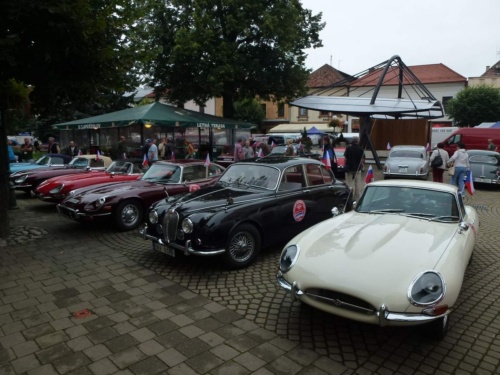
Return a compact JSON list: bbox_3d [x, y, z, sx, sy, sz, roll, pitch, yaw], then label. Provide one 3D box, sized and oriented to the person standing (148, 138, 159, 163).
[{"bbox_3d":[-3.927,-1.101,14.288,0.360,1.750,0.500,-2,8,-12],"label":"person standing"}]

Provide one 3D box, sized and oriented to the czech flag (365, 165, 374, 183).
[{"bbox_3d":[1.745,-0.192,5.050,0.150,0.280,0.070,2,9,20],"label":"czech flag"}]

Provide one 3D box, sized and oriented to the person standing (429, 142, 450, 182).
[{"bbox_3d":[5.958,-0.584,11.024,0.540,1.690,0.360,4,9,25],"label":"person standing"}]

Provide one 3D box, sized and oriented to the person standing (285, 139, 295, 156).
[{"bbox_3d":[1.585,-1.022,13.796,0.520,1.720,0.330,3,9,24],"label":"person standing"}]

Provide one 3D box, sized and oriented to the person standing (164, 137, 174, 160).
[{"bbox_3d":[-3.339,-1.152,14.482,0.340,1.800,0.500,3,8,18],"label":"person standing"}]

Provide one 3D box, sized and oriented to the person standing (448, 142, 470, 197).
[{"bbox_3d":[6.202,-0.517,10.317,0.520,1.620,0.380,-2,8,-9],"label":"person standing"}]

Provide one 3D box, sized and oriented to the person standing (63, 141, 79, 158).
[{"bbox_3d":[-7.266,-1.013,14.291,0.520,1.720,0.320,-2,8,-9],"label":"person standing"}]

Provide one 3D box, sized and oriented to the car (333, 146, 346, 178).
[{"bbox_3d":[4.218,-1.226,16.194,1.700,1.400,4.400,1,8,13],"label":"car"}]

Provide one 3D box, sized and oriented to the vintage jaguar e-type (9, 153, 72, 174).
[{"bbox_3d":[-7.477,-0.626,12.749,1.660,1.220,4.450,7,11,42],"label":"vintage jaguar e-type"}]

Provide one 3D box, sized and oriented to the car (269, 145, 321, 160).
[{"bbox_3d":[1.938,-1.297,17.191,1.660,1.300,4.450,6,10,37],"label":"car"}]

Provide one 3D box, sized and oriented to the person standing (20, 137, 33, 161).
[{"bbox_3d":[-9.190,-1.134,14.386,0.540,1.760,0.340,-2,8,-17],"label":"person standing"}]

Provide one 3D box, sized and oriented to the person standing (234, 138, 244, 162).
[{"bbox_3d":[-0.383,-0.868,12.703,0.340,1.750,0.500,-5,10,-34],"label":"person standing"}]

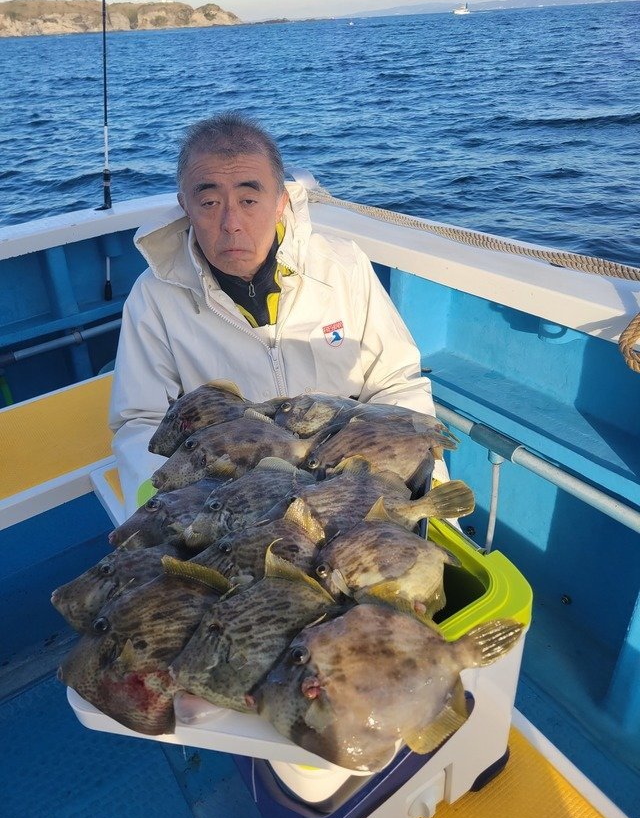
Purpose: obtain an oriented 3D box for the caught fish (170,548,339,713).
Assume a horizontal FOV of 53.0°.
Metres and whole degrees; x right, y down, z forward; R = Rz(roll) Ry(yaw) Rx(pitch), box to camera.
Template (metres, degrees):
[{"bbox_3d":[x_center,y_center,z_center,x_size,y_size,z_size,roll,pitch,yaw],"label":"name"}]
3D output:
[{"bbox_3d":[-0.049,0.262,0.683,0.255,0.050,0.145,-14,47,-10],"label":"caught fish"}]

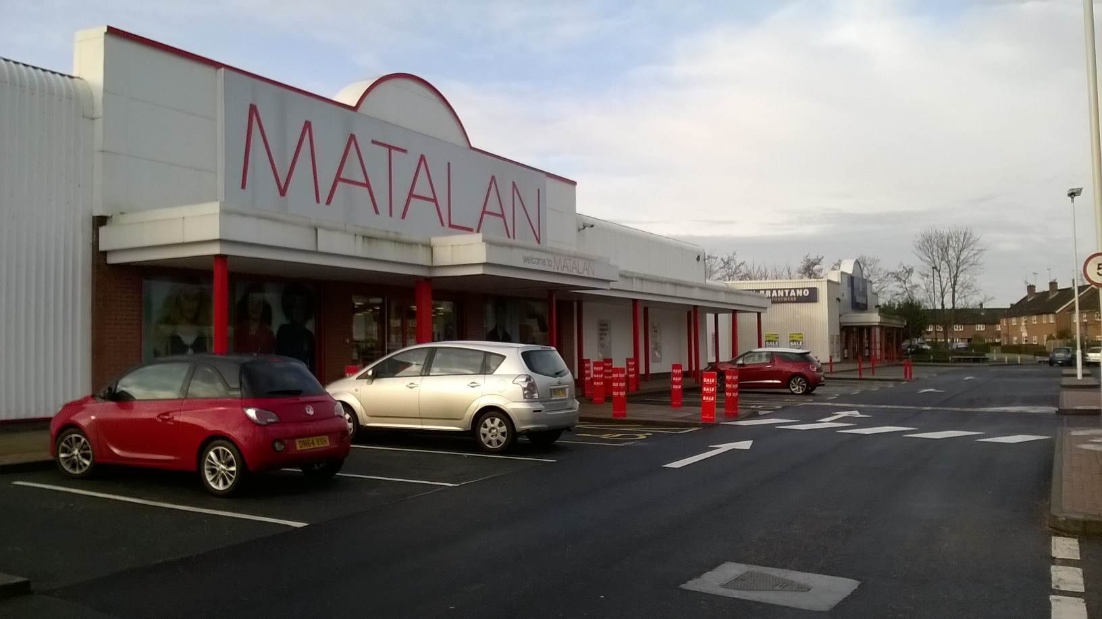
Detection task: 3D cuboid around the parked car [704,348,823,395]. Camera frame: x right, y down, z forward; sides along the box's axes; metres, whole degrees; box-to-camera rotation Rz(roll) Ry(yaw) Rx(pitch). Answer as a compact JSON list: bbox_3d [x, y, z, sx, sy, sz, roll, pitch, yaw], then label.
[{"bbox_3d":[6.710,1.900,30.484,3.950,1.458,1.740,0,-2,28],"label":"parked car"}]

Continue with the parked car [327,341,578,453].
[{"bbox_3d":[-1.775,1.320,15.418,4.360,1.630,1.790,0,-2,27],"label":"parked car"}]

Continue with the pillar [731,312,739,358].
[{"bbox_3d":[8.263,1.571,42.934,0.210,3.030,0.210,-2,-3,28],"label":"pillar"}]

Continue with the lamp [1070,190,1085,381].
[{"bbox_3d":[20.988,-1.048,38.339,0.580,7.651,0.500,-2,-3,20],"label":"lamp"}]

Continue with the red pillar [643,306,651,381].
[{"bbox_3d":[3.909,1.415,38.900,0.210,3.020,0.210,-2,-3,28],"label":"red pillar"}]

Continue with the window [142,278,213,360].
[{"bbox_3d":[-6.483,0.599,17.355,0.100,2.172,2.094,-2,-3,27],"label":"window"}]

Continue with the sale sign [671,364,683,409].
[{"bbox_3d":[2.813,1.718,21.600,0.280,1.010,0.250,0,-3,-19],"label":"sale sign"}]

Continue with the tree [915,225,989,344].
[{"bbox_3d":[44.738,-1.726,107.676,8.100,15.000,7.800,-2,-3,22],"label":"tree"}]

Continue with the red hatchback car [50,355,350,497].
[{"bbox_3d":[-4.191,1.254,11.463,3.700,1.484,1.750,0,-2,28],"label":"red hatchback car"}]

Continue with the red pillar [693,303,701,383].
[{"bbox_3d":[5.788,1.369,38.000,0.210,3.030,0.210,-2,-3,28],"label":"red pillar"}]

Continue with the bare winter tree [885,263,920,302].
[{"bbox_3d":[41.954,0.026,114.763,4.400,11.267,4.400,-1,-2,0],"label":"bare winter tree"}]

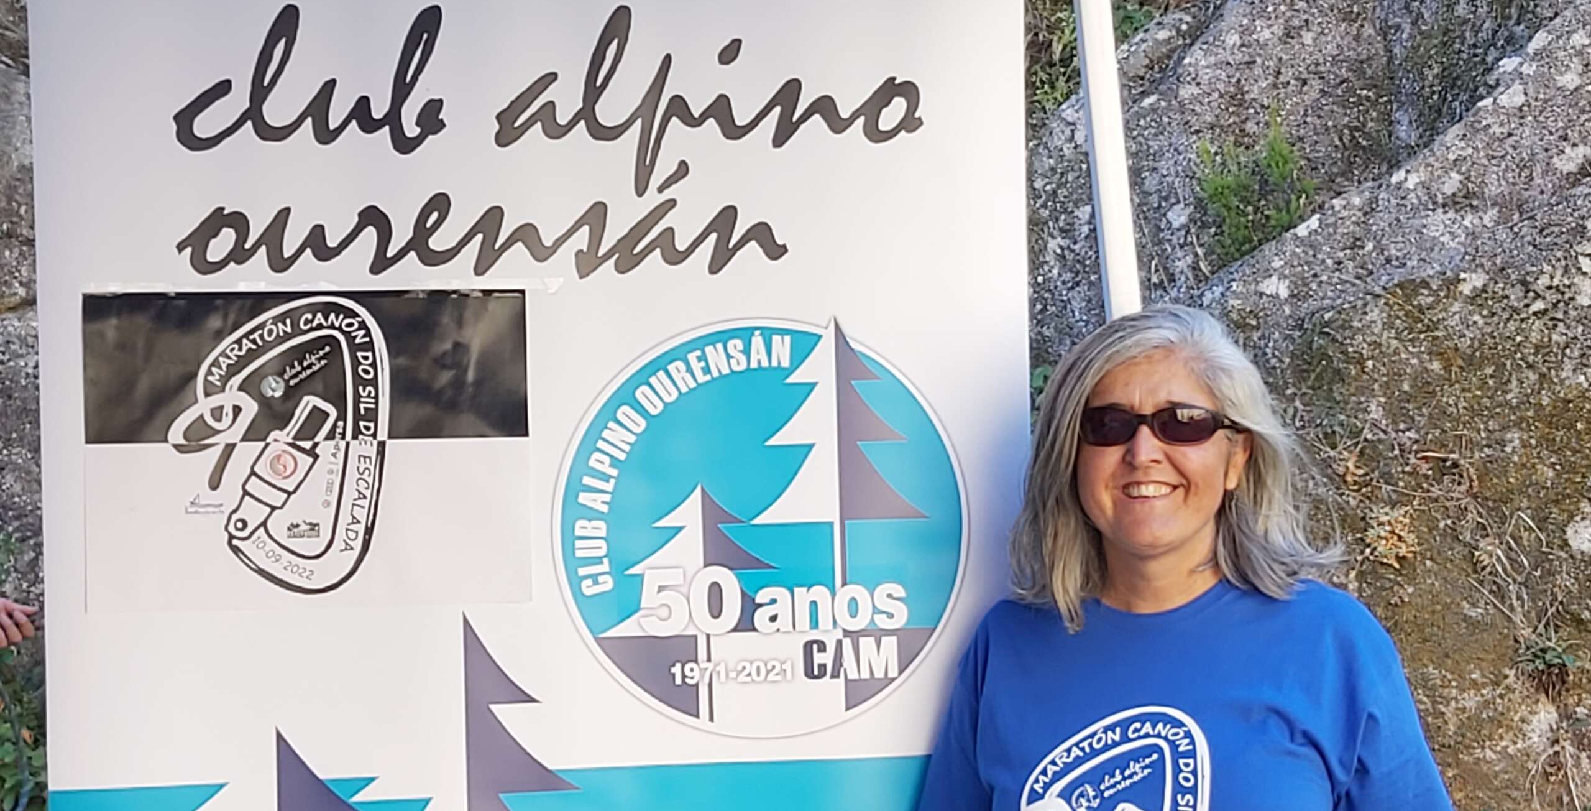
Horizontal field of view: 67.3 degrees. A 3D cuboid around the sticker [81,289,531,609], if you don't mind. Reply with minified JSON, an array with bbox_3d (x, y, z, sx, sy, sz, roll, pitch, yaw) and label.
[{"bbox_3d":[-0.471,0.043,1.160,0.420,0.304,0.005,-1,1,-4],"label":"sticker"}]

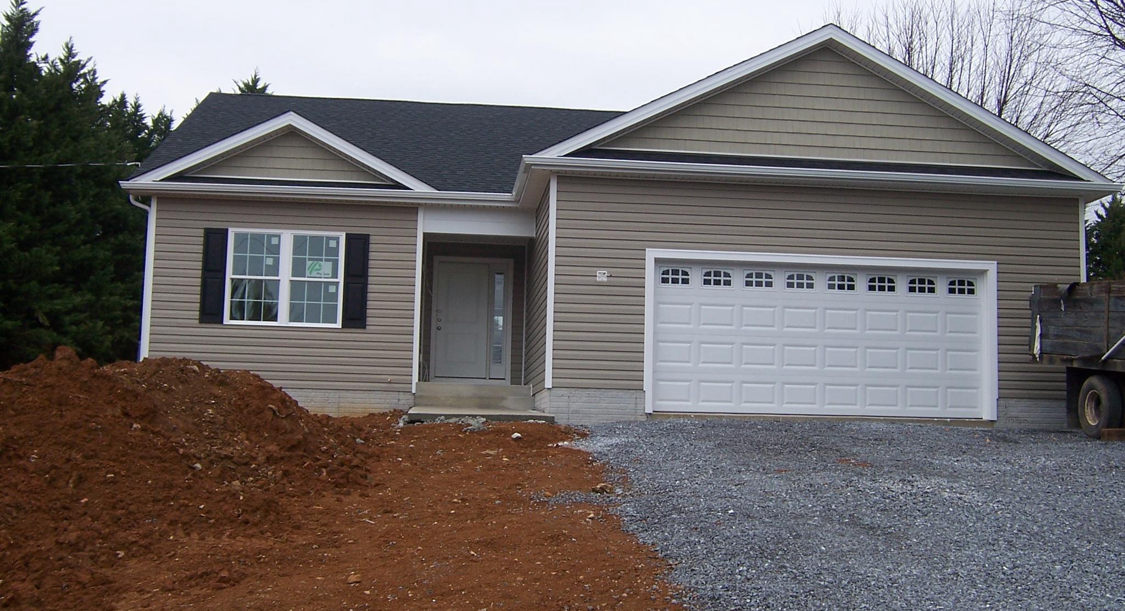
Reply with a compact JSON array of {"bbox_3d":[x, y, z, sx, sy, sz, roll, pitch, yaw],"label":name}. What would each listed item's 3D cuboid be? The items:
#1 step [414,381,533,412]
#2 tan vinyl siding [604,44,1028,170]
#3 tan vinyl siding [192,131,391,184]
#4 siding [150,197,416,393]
[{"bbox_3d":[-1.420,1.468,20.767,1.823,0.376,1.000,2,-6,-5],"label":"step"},{"bbox_3d":[3.743,-2.878,18.502,6.382,1.628,0.120,2,-6,-5],"label":"tan vinyl siding"},{"bbox_3d":[-4.243,-2.354,20.470,3.107,0.789,0.120,2,-6,-5],"label":"tan vinyl siding"},{"bbox_3d":[-4.329,-0.169,20.230,4.090,2.920,0.120,2,-6,-5],"label":"siding"}]

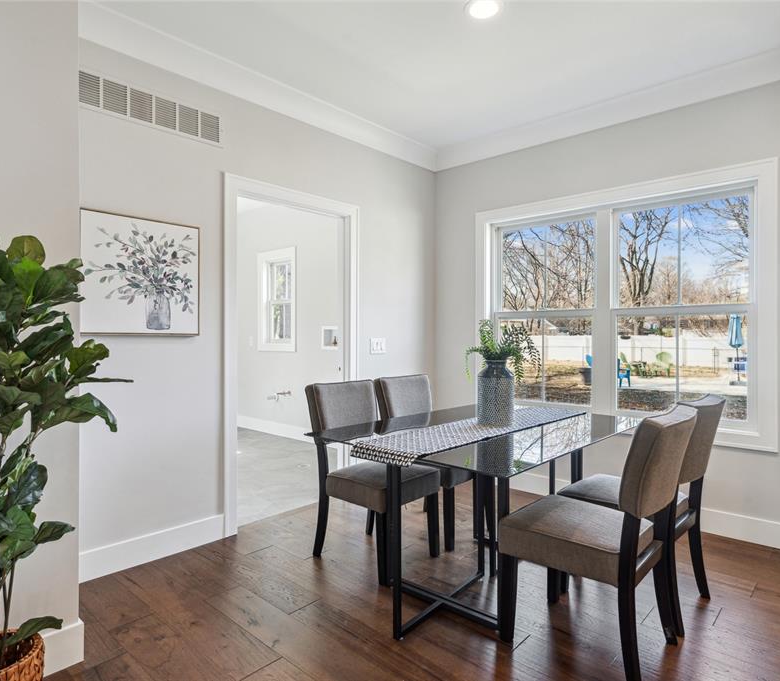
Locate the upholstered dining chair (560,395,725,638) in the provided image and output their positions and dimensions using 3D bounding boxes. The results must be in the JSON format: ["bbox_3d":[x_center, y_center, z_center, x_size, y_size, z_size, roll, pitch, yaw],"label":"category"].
[{"bbox_3d":[1.130,0.704,2.189,0.580,0.915,0.460,0,1,43],"label":"upholstered dining chair"}]

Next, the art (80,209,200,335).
[{"bbox_3d":[-1.268,-0.327,2.496,0.035,0.598,0.580,0,1,45],"label":"art"}]

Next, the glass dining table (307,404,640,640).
[{"bbox_3d":[0.490,0.786,2.320,0.965,0.750,1.430,0,1,43],"label":"glass dining table"}]

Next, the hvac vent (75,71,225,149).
[{"bbox_3d":[-1.238,-1.221,2.533,0.020,0.204,0.755,0,1,45],"label":"hvac vent"}]

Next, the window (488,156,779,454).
[{"bbox_3d":[1.462,-0.204,3.344,1.905,1.643,0.120,0,1,41],"label":"window"}]

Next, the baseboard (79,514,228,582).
[{"bbox_3d":[-1.237,1.088,2.552,0.018,0.142,0.785,0,1,45],"label":"baseboard"}]

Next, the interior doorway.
[{"bbox_3d":[-0.631,0.085,3.235,0.130,2.137,1.052,0,1,45],"label":"interior doorway"}]

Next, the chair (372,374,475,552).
[{"bbox_3d":[0.274,0.698,3.006,0.580,0.915,0.460,0,1,43],"label":"chair"}]

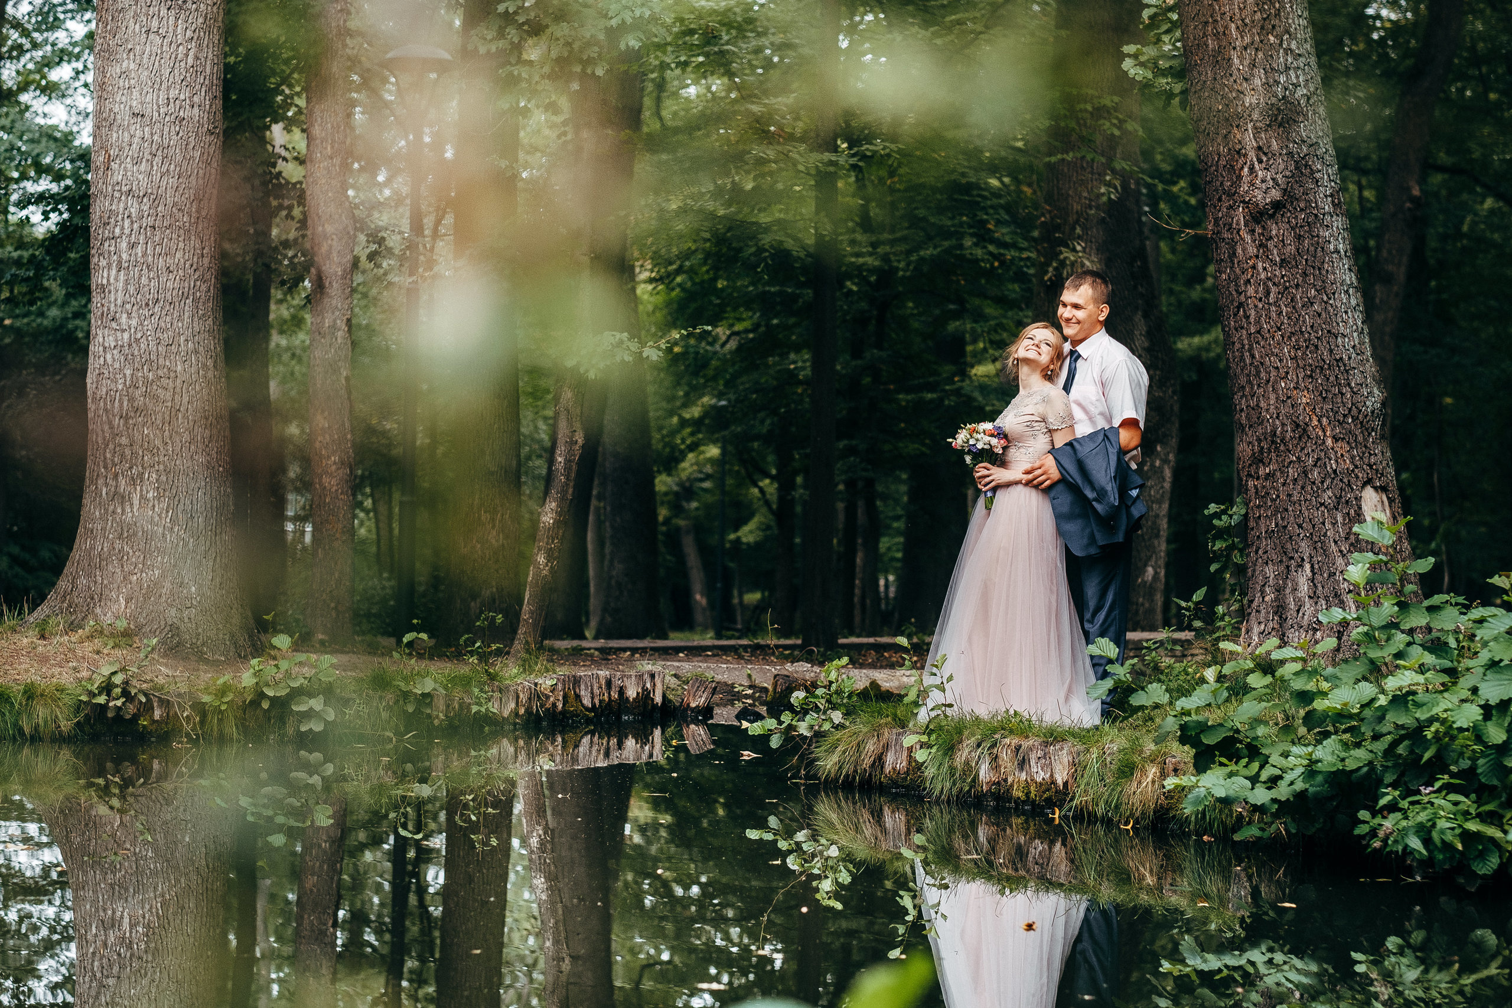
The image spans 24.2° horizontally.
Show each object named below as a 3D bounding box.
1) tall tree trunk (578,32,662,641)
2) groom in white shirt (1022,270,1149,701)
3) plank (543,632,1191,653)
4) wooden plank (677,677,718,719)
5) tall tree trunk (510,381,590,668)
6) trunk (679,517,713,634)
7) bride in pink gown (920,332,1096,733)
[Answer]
[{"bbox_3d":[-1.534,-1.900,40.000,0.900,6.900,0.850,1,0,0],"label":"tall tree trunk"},{"bbox_3d":[1.352,-0.041,14.500,0.420,1.820,0.520,1,0,-37],"label":"groom in white shirt"},{"bbox_3d":[0.916,0.983,25.300,5.400,0.100,0.280,1,0,-29],"label":"plank"},{"bbox_3d":[-0.303,1.004,18.300,0.140,0.190,0.070,22,0,0],"label":"wooden plank"},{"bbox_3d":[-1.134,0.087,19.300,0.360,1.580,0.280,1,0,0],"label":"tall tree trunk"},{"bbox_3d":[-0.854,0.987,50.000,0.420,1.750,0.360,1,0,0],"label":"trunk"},{"bbox_3d":[1.033,0.081,14.250,0.660,1.630,0.600,1,0,-37],"label":"bride in pink gown"}]

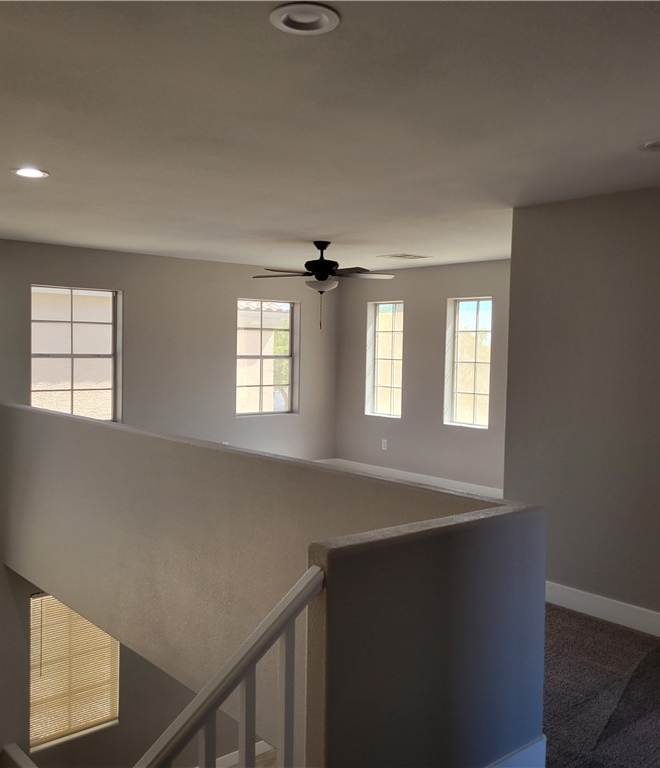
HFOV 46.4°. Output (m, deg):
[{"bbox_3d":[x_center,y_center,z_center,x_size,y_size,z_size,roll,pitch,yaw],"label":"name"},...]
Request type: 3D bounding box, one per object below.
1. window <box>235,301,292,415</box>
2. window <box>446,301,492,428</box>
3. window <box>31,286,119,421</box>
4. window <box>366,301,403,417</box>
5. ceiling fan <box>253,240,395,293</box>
[{"bbox_3d":[-0.760,-0.301,9.084,0.902,1.342,0.120,-1,4,-41],"label":"window"},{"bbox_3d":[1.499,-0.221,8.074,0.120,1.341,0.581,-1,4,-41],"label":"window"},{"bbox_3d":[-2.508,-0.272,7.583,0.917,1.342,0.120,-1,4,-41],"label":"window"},{"bbox_3d":[0.694,-0.283,9.010,0.120,1.341,0.592,-1,4,-41],"label":"window"},{"bbox_3d":[-0.066,-1.010,6.694,1.290,0.440,1.290,-1,4,-41],"label":"ceiling fan"}]

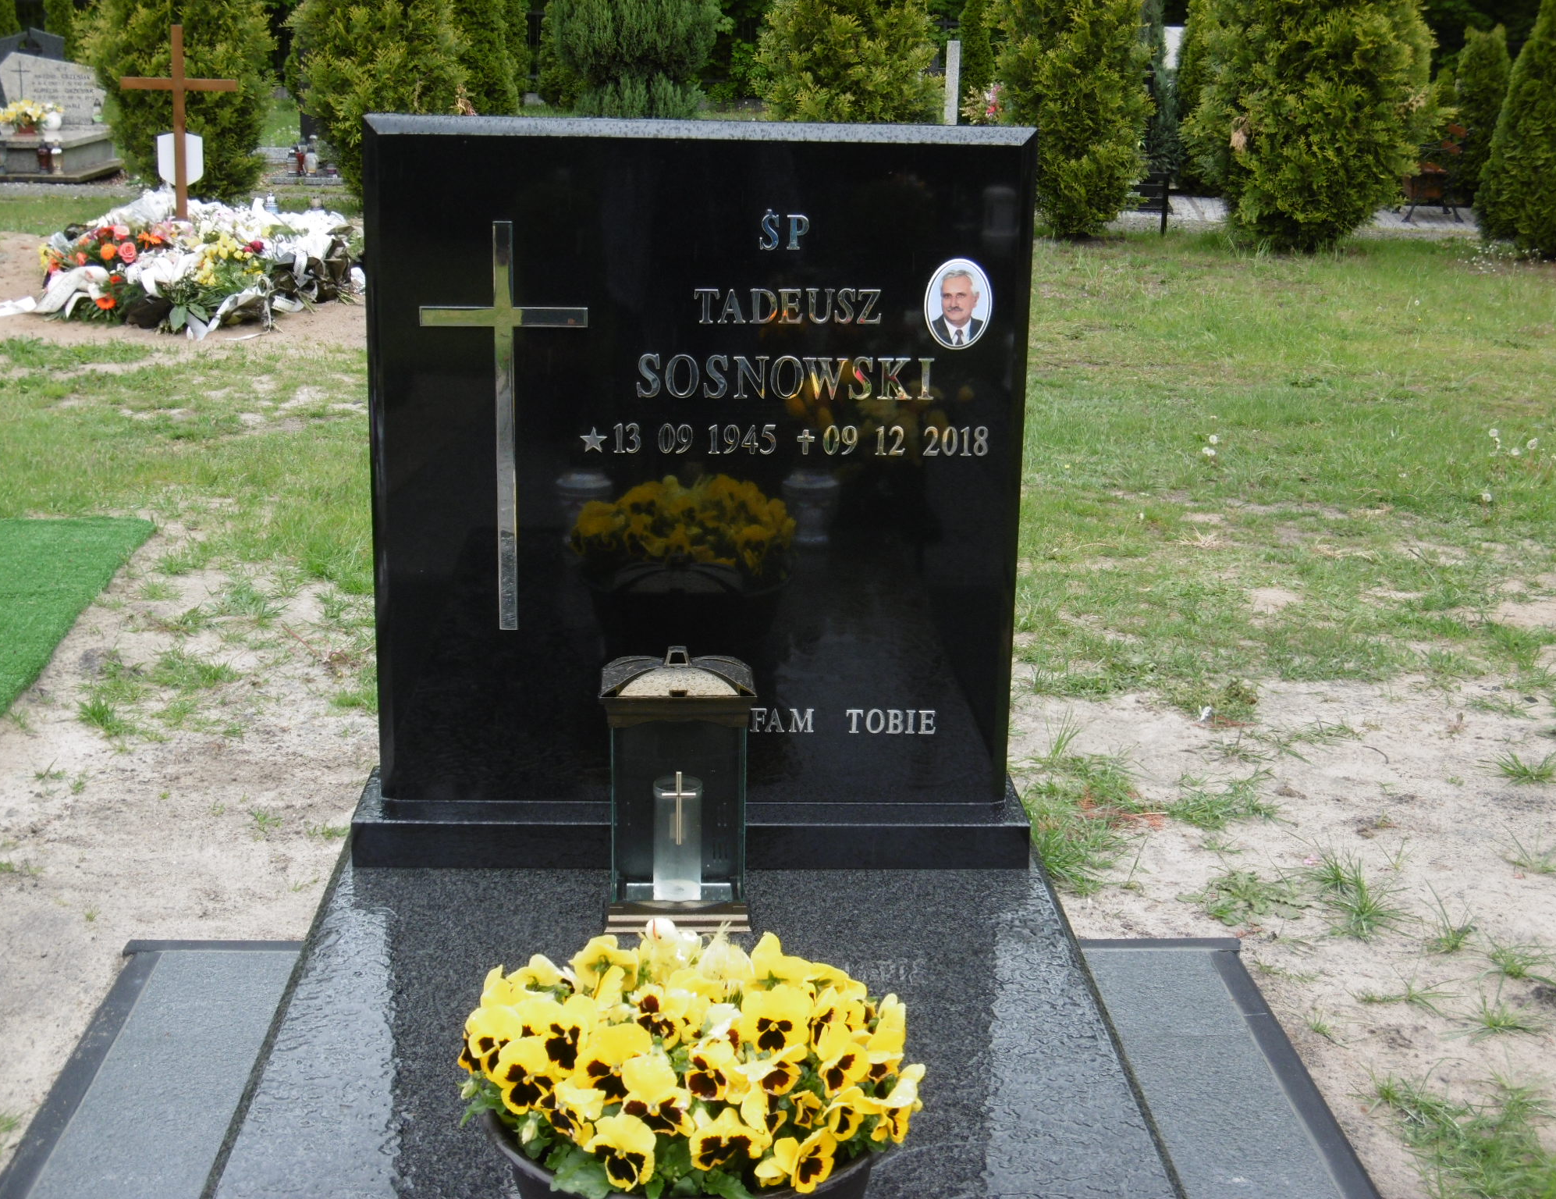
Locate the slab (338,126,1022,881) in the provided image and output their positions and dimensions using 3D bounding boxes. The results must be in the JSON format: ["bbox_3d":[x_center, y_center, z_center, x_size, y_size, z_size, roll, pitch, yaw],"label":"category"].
[{"bbox_3d":[-0.099,-0.127,2.850,0.820,0.885,0.209,0,14,-3],"label":"slab"}]

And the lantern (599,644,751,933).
[{"bbox_3d":[-0.114,0.205,2.704,0.172,0.312,0.167,0,14,-4],"label":"lantern"}]

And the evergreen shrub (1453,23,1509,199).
[{"bbox_3d":[5.828,-3.991,19.400,0.550,1.470,0.550,1,14,-3],"label":"evergreen shrub"}]

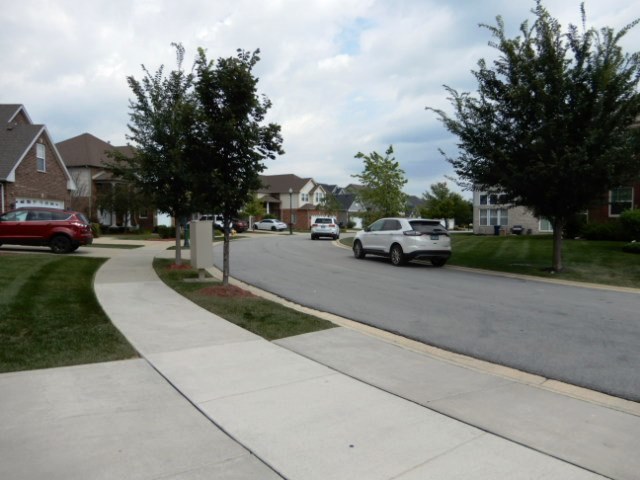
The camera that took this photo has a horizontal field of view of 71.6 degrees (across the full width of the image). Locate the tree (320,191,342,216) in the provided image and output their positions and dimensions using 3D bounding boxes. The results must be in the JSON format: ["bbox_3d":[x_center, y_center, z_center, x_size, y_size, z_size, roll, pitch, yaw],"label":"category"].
[{"bbox_3d":[1.205,-3.208,50.906,2.800,4.466,2.800,0,3,0],"label":"tree"}]

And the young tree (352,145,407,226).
[{"bbox_3d":[3.313,-2.382,24.360,3.100,5.600,3.000,0,3,0],"label":"young tree"}]

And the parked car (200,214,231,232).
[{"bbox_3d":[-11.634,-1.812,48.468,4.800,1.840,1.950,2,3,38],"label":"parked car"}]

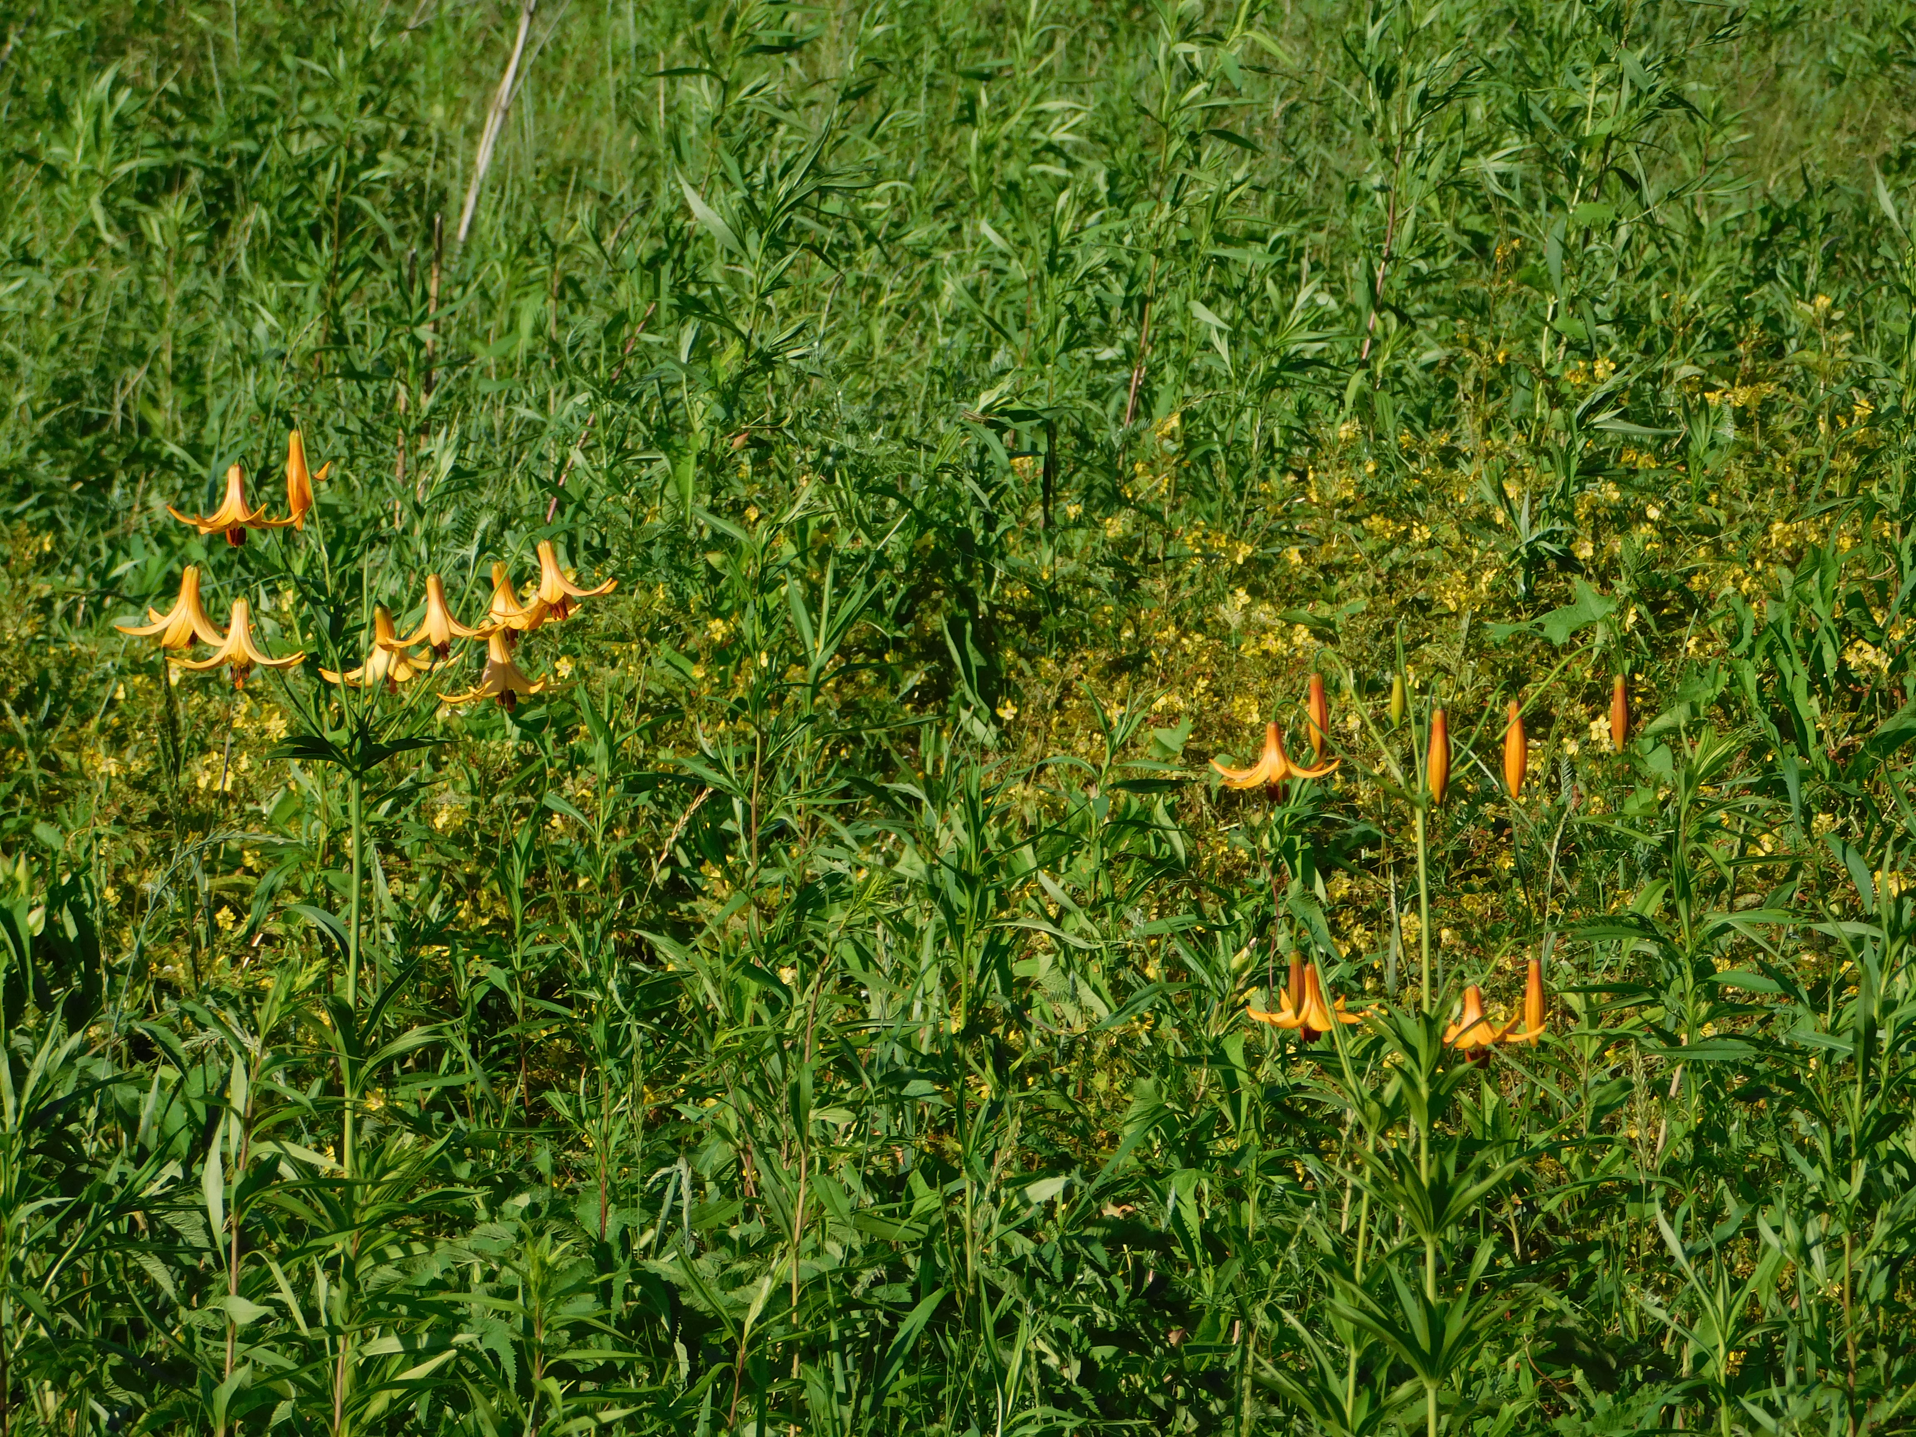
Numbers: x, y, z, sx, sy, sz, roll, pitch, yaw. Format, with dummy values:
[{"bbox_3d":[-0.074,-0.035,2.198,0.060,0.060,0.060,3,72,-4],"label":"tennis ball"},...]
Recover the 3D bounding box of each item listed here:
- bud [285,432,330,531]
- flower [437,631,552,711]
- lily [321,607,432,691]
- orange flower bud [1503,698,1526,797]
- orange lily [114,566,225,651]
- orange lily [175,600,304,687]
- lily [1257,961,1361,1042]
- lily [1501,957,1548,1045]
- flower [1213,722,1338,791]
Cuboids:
[{"bbox_3d":[-0.397,-0.145,7.800,0.028,0.061,0.022,0,11,0],"label":"bud"},{"bbox_3d":[-0.288,-0.030,8.100,0.076,0.050,0.072,0,6,0],"label":"flower"},{"bbox_3d":[-0.353,-0.042,7.800,0.069,0.053,0.069,0,11,0],"label":"lily"},{"bbox_3d":[0.352,0.018,8.120,0.015,0.062,0.015,0,6,0],"label":"orange flower bud"},{"bbox_3d":[-0.477,-0.067,7.800,0.070,0.053,0.070,0,11,0],"label":"orange lily"},{"bbox_3d":[-0.436,-0.045,7.800,0.078,0.055,0.075,0,11,0],"label":"orange lily"},{"bbox_3d":[0.215,0.173,7.800,0.073,0.049,0.071,0,11,0],"label":"lily"},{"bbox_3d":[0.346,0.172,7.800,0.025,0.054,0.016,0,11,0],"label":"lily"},{"bbox_3d":[0.200,0.025,8.100,0.078,0.047,0.074,0,6,0],"label":"flower"}]

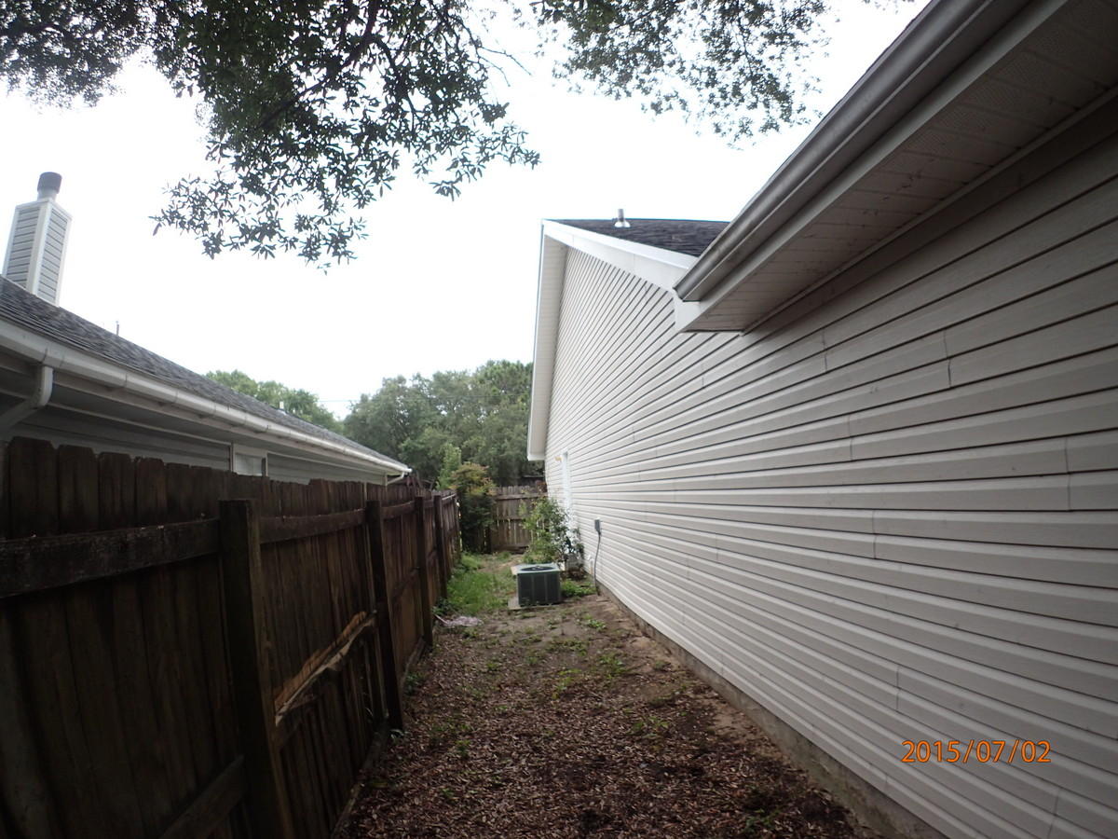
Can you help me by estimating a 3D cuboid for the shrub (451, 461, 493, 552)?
[{"bbox_3d":[-2.343,2.361,21.800,1.150,2.350,1.180,-3,-5,-5],"label":"shrub"}]

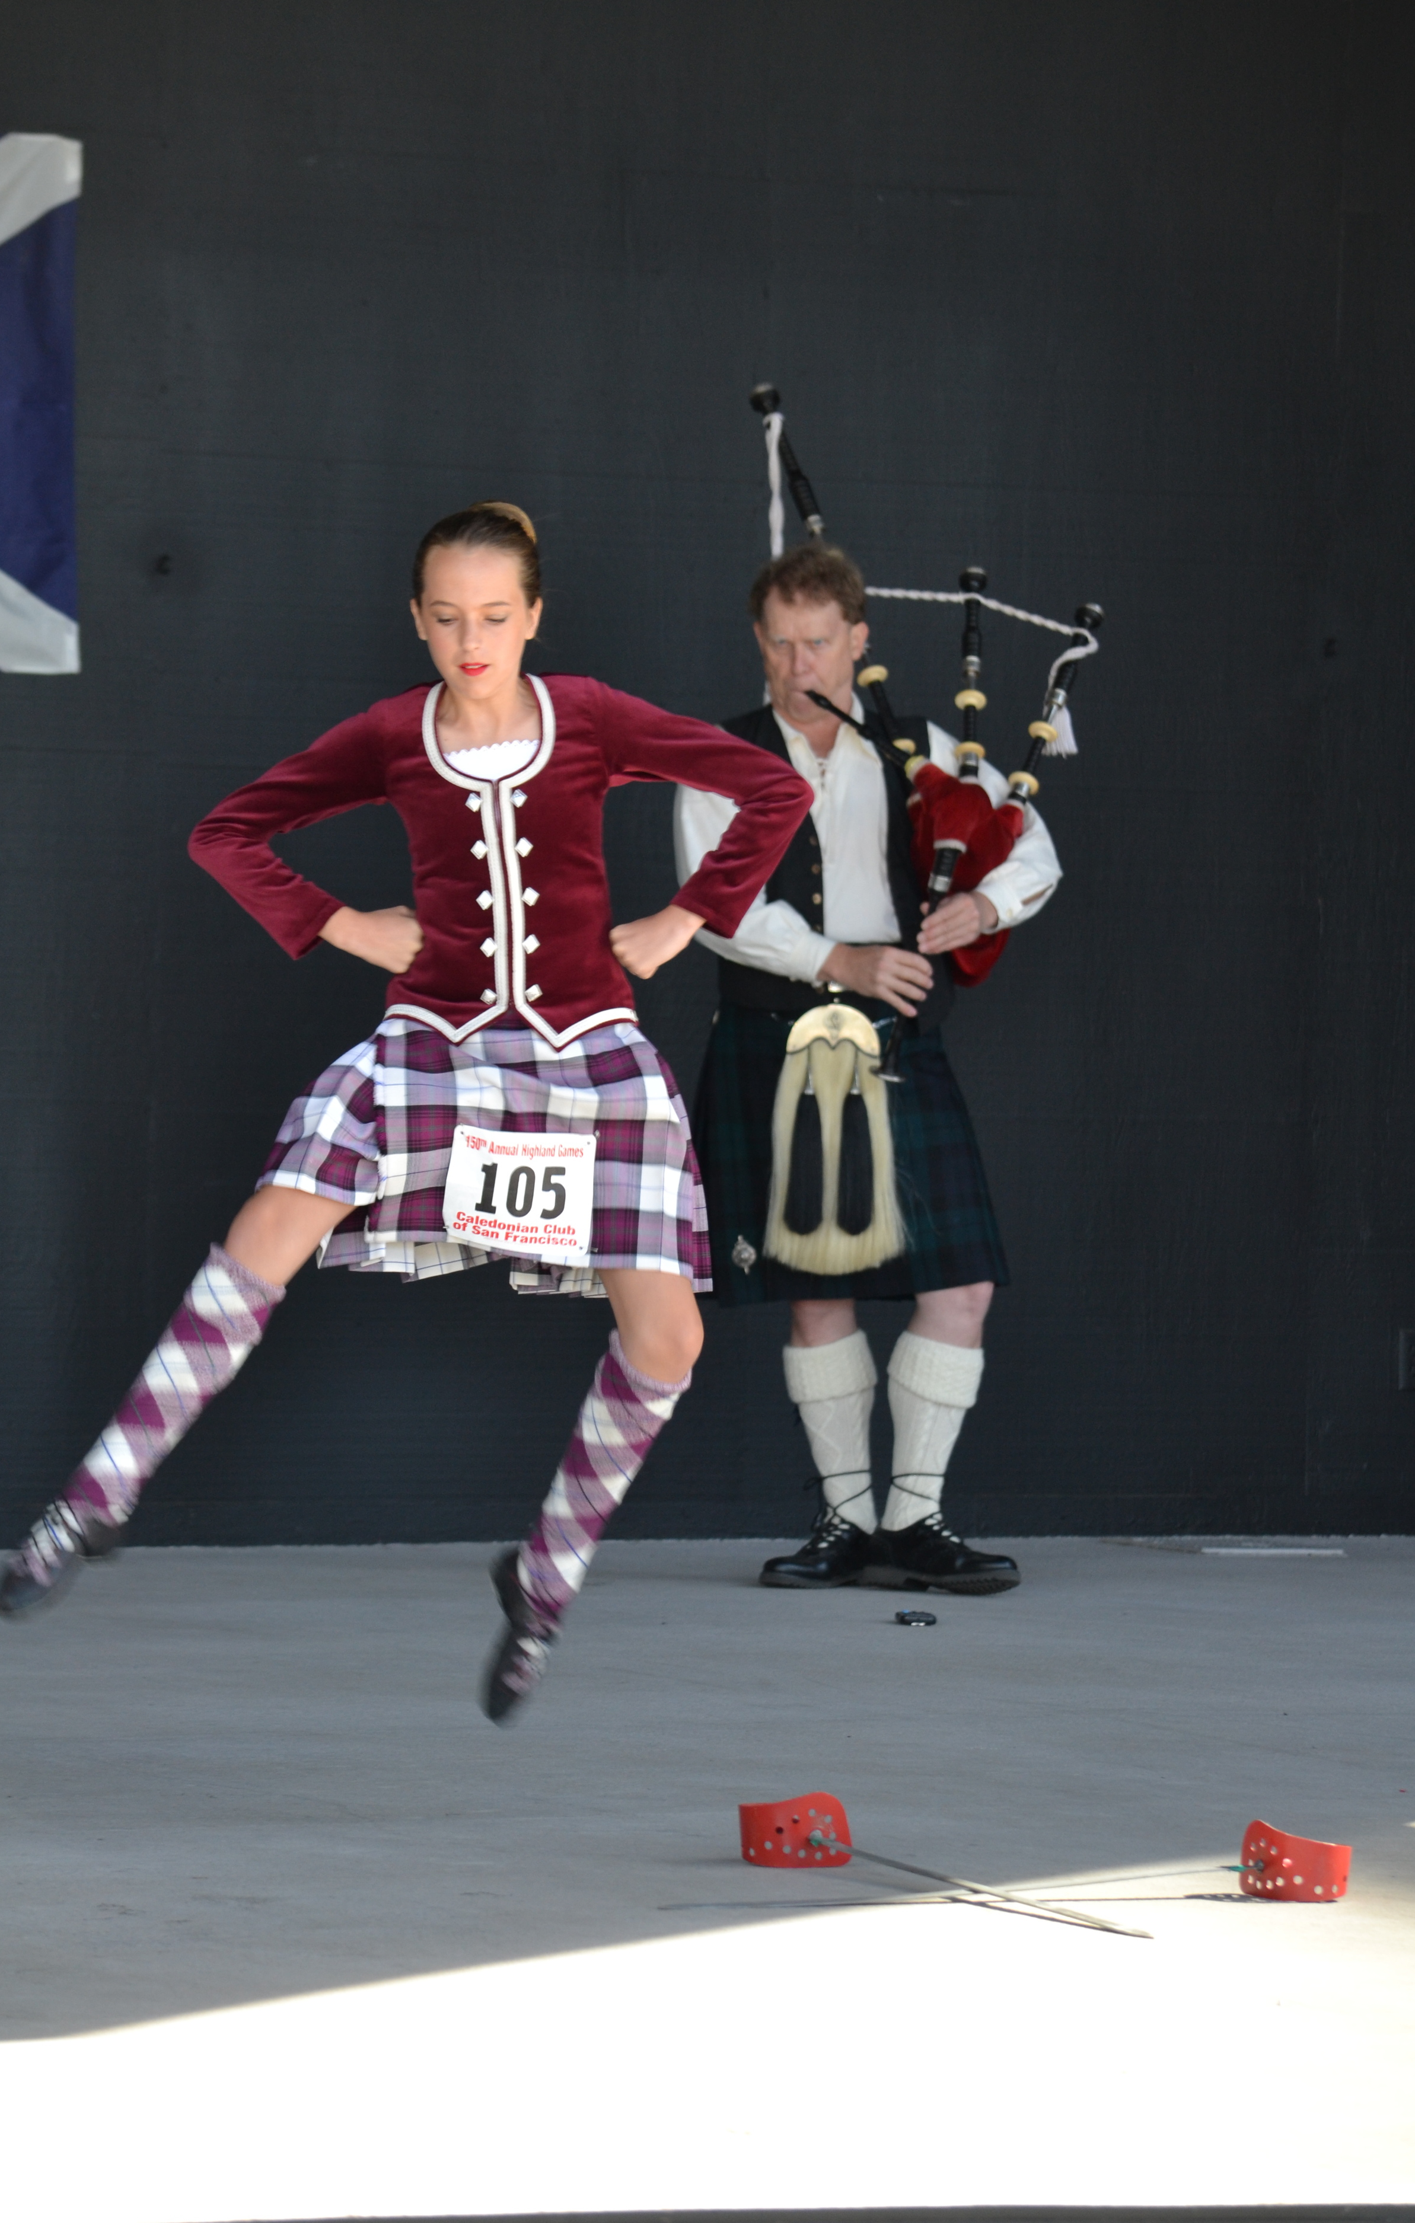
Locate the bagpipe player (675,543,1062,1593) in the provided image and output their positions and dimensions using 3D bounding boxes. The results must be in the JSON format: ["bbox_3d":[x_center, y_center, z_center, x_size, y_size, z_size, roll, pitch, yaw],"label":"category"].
[{"bbox_3d":[0.274,-0.076,18.400,0.660,1.780,0.480,0,4,7],"label":"bagpipe player"}]

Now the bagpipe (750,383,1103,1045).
[{"bbox_3d":[0.375,-0.663,18.350,0.600,1.170,0.480,0,4,7],"label":"bagpipe"}]

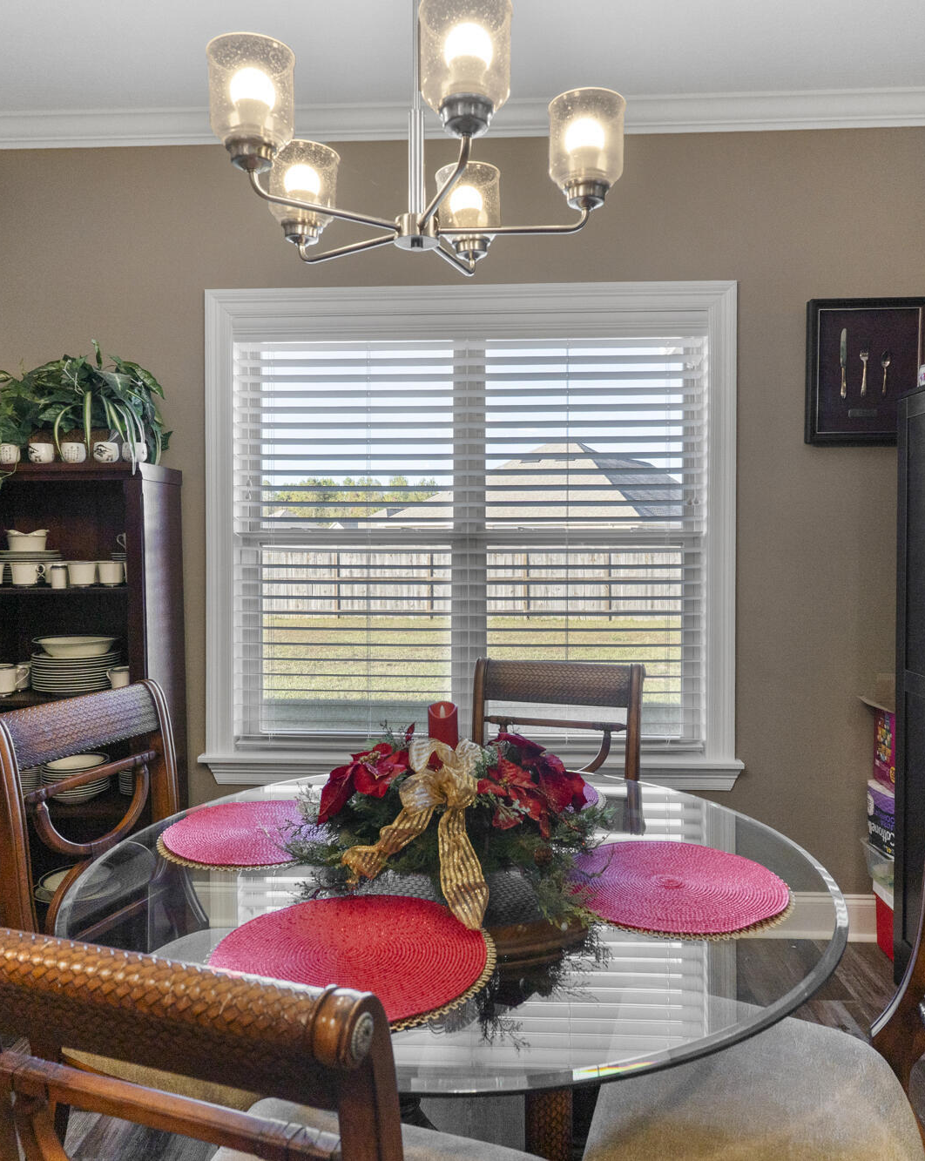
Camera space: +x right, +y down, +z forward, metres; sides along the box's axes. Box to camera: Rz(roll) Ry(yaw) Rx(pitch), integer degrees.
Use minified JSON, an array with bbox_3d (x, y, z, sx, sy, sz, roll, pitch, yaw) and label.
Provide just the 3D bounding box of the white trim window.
[{"bbox_3d":[0.016,-0.144,2.804,1.834,1.708,0.110,0,2,3],"label":"white trim window"}]

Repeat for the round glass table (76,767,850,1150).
[{"bbox_3d":[-0.013,0.862,1.397,1.215,0.789,1.215,0,1,0],"label":"round glass table"}]

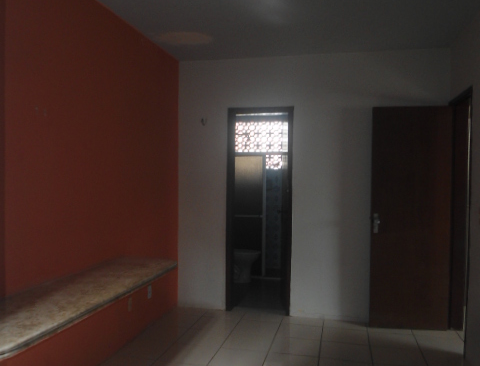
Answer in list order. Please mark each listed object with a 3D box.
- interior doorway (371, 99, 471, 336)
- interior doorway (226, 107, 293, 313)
[{"bbox_3d":[1.626,0.322,4.305,0.844,2.160,0.781,1,1,12],"label":"interior doorway"},{"bbox_3d":[0.215,0.288,5.036,0.675,2.145,0.140,1,1,12],"label":"interior doorway"}]

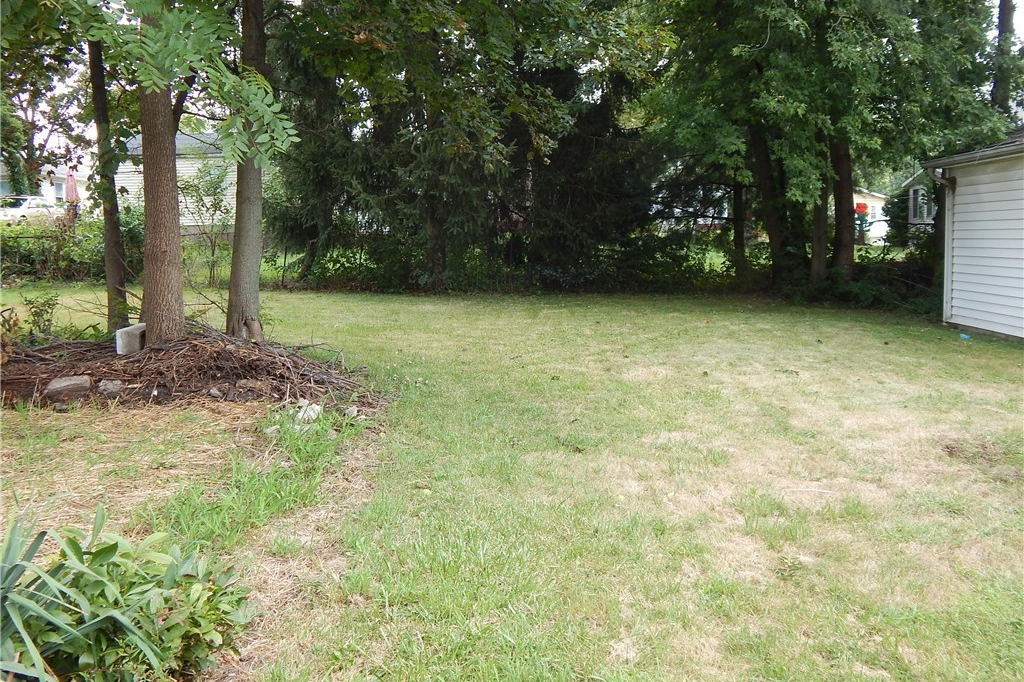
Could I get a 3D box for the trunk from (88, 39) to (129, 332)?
[{"bbox_3d":[-4.255,-1.613,9.675,0.250,3.040,0.250,-3,7,-23],"label":"trunk"}]

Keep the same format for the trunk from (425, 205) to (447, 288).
[{"bbox_3d":[-1.701,-2.052,20.397,0.460,1.903,0.450,-1,7,-5],"label":"trunk"}]

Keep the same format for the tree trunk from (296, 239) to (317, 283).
[{"bbox_3d":[-5.023,-1.966,22.416,0.450,1.023,0.380,-2,7,-12],"label":"tree trunk"}]

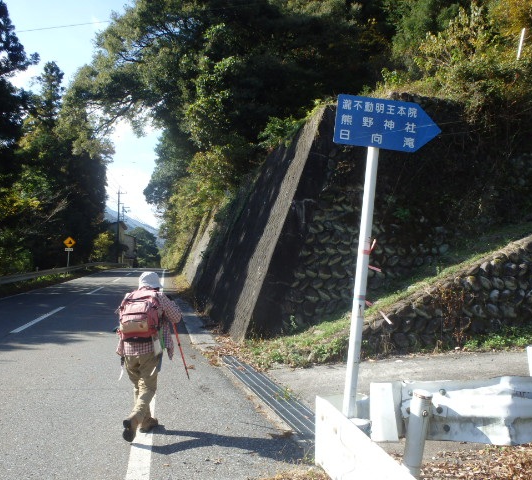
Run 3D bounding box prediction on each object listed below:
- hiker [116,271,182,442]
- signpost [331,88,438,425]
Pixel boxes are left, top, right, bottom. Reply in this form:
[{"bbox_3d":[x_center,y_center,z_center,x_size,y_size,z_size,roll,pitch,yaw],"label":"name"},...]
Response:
[{"bbox_3d":[-1.000,1.000,4.500,0.580,1.430,0.620,0,-2,-3],"label":"hiker"},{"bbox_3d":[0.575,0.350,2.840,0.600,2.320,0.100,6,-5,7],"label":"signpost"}]

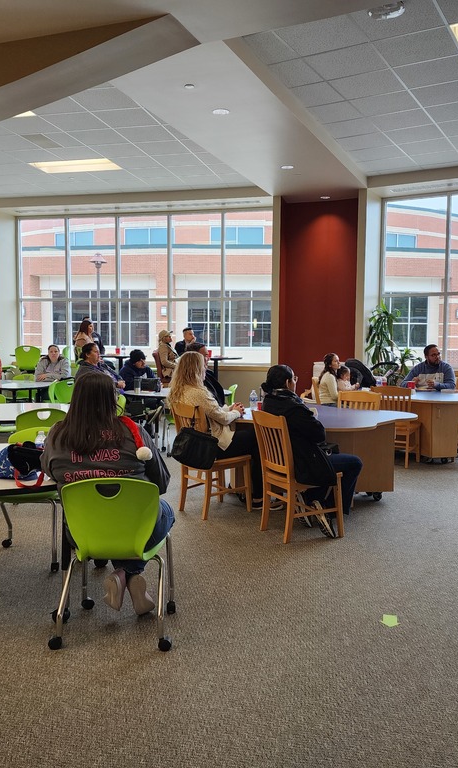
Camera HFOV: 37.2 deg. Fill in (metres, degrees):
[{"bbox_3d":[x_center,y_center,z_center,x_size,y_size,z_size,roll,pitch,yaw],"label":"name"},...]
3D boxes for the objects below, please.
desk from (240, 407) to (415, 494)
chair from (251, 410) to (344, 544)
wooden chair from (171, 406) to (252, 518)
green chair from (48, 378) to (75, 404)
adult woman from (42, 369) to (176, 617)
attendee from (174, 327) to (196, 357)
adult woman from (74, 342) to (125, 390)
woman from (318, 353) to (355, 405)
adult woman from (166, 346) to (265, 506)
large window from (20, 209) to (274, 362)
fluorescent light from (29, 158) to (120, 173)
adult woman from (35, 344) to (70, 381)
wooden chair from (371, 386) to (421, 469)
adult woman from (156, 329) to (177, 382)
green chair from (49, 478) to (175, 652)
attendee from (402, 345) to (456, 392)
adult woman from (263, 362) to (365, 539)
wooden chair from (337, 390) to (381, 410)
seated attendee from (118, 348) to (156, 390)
[{"bbox_3d":[0.832,0.611,5.868,1.686,0.705,1.788,1,4,0],"label":"desk"},{"bbox_3d":[0.483,0.618,4.715,0.510,0.845,0.445,-2,4,-24],"label":"chair"},{"bbox_3d":[-0.131,0.573,5.292,0.510,0.845,0.445,-3,5,-37],"label":"wooden chair"},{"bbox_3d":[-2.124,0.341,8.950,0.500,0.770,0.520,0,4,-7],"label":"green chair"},{"bbox_3d":[-0.547,0.543,3.291,0.582,1.216,0.674,1,4,7],"label":"adult woman"},{"bbox_3d":[-0.579,-0.306,11.356,0.740,1.265,0.520,2,5,30],"label":"attendee"},{"bbox_3d":[-1.450,0.163,7.883,0.800,1.255,0.560,2,5,23],"label":"adult woman"},{"bbox_3d":[1.399,0.191,8.386,0.720,1.140,0.460,1,4,13],"label":"woman"},{"bbox_3d":[-0.055,0.371,5.286,0.797,1.267,0.552,-2,5,-33],"label":"adult woman"},{"bbox_3d":[-1.545,-1.745,12.292,4.920,2.680,0.150,1,4,13],"label":"large window"},{"bbox_3d":[-2.172,-3.116,9.648,1.200,0.100,0.610,1,4,13],"label":"fluorescent light"},{"bbox_3d":[-2.473,0.056,9.486,0.531,1.185,0.633,1,4,0],"label":"adult woman"},{"bbox_3d":[1.804,0.442,7.309,0.439,0.848,0.480,4,5,35],"label":"wooden chair"},{"bbox_3d":[-0.829,-0.258,10.909,0.740,1.230,0.520,1,4,14],"label":"adult woman"},{"bbox_3d":[-0.507,0.767,3.125,0.520,0.750,0.530,0,4,3],"label":"green chair"},{"bbox_3d":[2.404,0.162,8.200,0.580,1.280,0.680,1,4,7],"label":"attendee"},{"bbox_3d":[0.589,0.449,4.695,0.680,1.160,0.500,-2,5,-22],"label":"adult woman"},{"bbox_3d":[1.139,0.513,6.311,0.439,0.848,0.480,3,5,27],"label":"wooden chair"},{"bbox_3d":[-1.091,0.191,8.454,0.540,1.235,0.800,-2,5,-30],"label":"seated attendee"}]

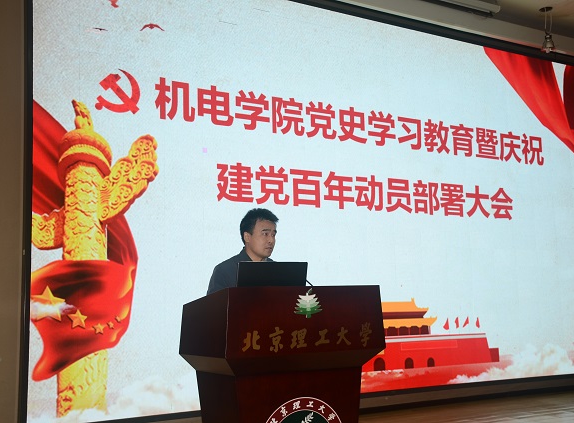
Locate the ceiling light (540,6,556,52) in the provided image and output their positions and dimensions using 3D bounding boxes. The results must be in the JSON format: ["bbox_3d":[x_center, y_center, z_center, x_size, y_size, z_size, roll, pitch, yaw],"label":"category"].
[{"bbox_3d":[2.593,-1.799,7.050,0.130,0.430,0.130,-4,-7,29],"label":"ceiling light"}]

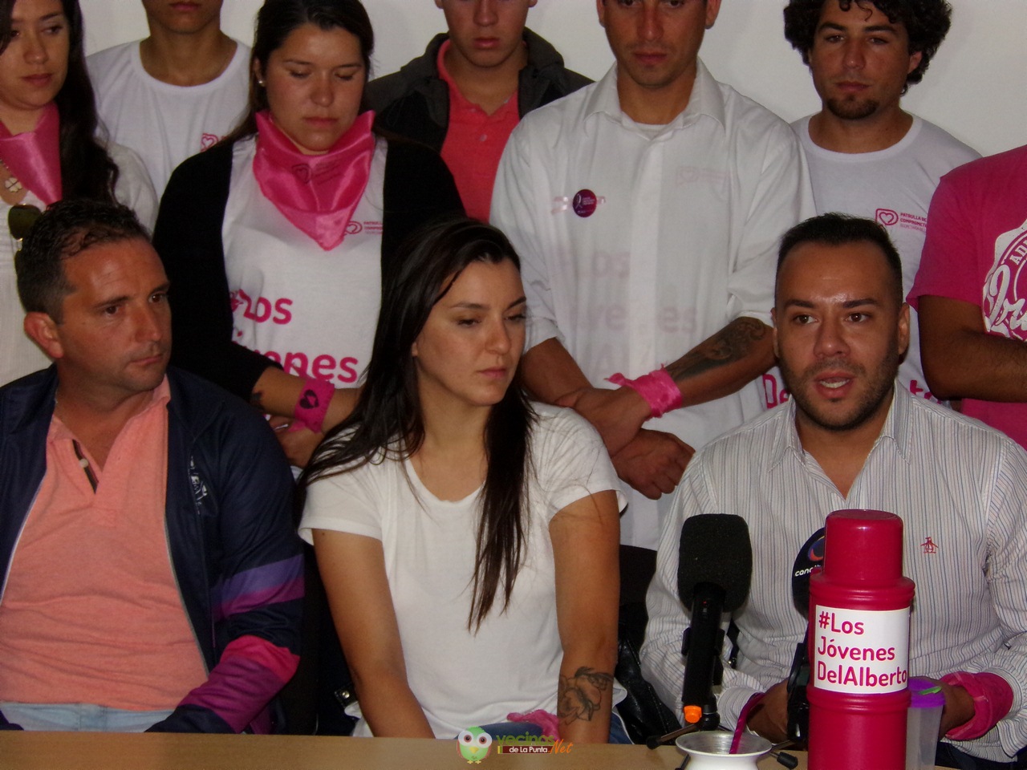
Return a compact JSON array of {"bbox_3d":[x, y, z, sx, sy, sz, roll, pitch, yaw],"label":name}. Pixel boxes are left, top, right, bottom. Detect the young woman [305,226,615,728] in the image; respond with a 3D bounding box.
[{"bbox_3d":[-0.065,0.450,3.170,0.450,1.280,0.700,0,7,-7],"label":"young woman"}]

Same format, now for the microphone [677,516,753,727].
[{"bbox_3d":[0.201,0.246,2.790,0.078,0.240,0.078,10,-37,0],"label":"microphone"}]

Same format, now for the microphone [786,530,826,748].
[{"bbox_3d":[0.324,0.263,2.820,0.088,0.260,0.088,12,-32,0],"label":"microphone"}]

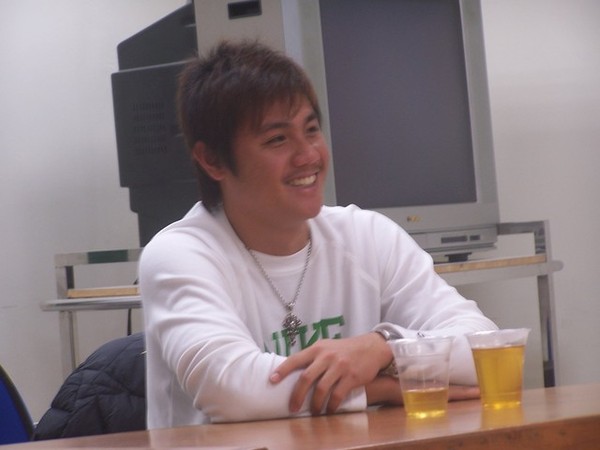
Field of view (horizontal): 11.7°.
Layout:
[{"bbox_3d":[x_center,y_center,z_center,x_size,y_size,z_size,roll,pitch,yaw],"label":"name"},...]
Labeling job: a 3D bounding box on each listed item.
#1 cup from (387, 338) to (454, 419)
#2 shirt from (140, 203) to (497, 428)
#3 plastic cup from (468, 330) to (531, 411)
[{"bbox_3d":[0.169,0.208,3.980,0.089,0.104,0.089,-4,1,0],"label":"cup"},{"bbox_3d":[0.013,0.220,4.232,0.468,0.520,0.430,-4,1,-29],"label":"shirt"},{"bbox_3d":[0.276,0.199,4.040,0.089,0.104,0.089,-4,1,0],"label":"plastic cup"}]

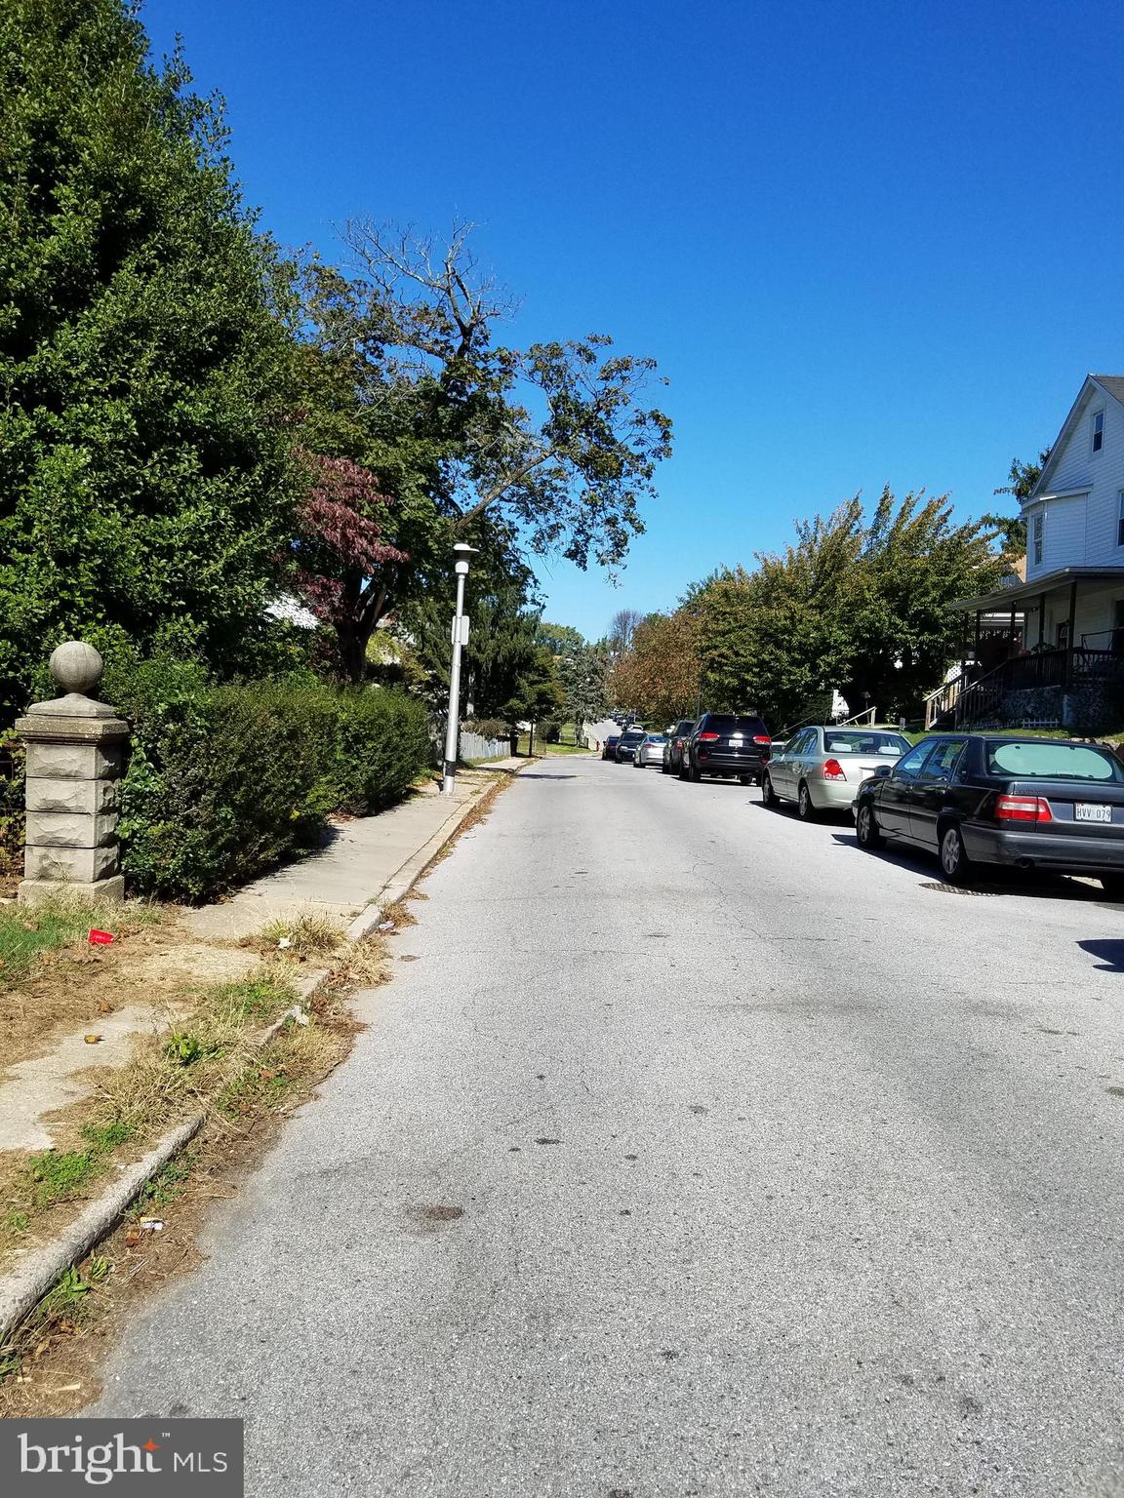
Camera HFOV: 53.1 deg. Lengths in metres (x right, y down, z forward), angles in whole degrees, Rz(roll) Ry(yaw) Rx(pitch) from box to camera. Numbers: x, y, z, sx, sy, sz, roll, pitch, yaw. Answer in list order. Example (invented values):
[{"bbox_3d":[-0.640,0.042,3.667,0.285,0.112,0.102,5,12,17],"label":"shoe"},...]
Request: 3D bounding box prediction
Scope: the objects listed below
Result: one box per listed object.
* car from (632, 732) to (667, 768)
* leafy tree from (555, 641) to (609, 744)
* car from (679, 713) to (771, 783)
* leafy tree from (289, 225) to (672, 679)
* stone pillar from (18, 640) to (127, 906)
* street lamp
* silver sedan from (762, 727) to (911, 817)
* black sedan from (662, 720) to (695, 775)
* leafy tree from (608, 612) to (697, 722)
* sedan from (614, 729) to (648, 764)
[{"bbox_3d":[4.350,0.155,51.000,1.830,1.460,4.800,2,1,-1],"label":"car"},{"bbox_3d":[1.674,-4.208,87.000,4.400,8.200,4.400,2,1,0],"label":"leafy tree"},{"bbox_3d":[4.270,-0.053,30.100,1.940,1.760,4.820,2,1,1],"label":"car"},{"bbox_3d":[-1.865,-4.680,22.000,8.000,10.800,8.000,2,1,0],"label":"leafy tree"},{"bbox_3d":[-3.170,0.140,7.300,0.550,1.670,0.550,2,1,-5],"label":"stone pillar"},{"bbox_3d":[-1.750,-1.356,18.900,0.420,4.250,0.420,3,1,0],"label":"street lamp"},{"bbox_3d":[4.500,0.358,18.450,1.720,1.425,4.520,2,1,-1],"label":"silver sedan"},{"bbox_3d":[4.430,-0.056,37.600,1.880,1.730,4.650,2,1,0],"label":"black sedan"},{"bbox_3d":[5.921,-4.270,69.000,6.200,8.600,6.200,2,1,0],"label":"leafy tree"},{"bbox_3d":[3.750,-0.042,59.800,1.840,1.530,4.700,2,1,1],"label":"sedan"}]

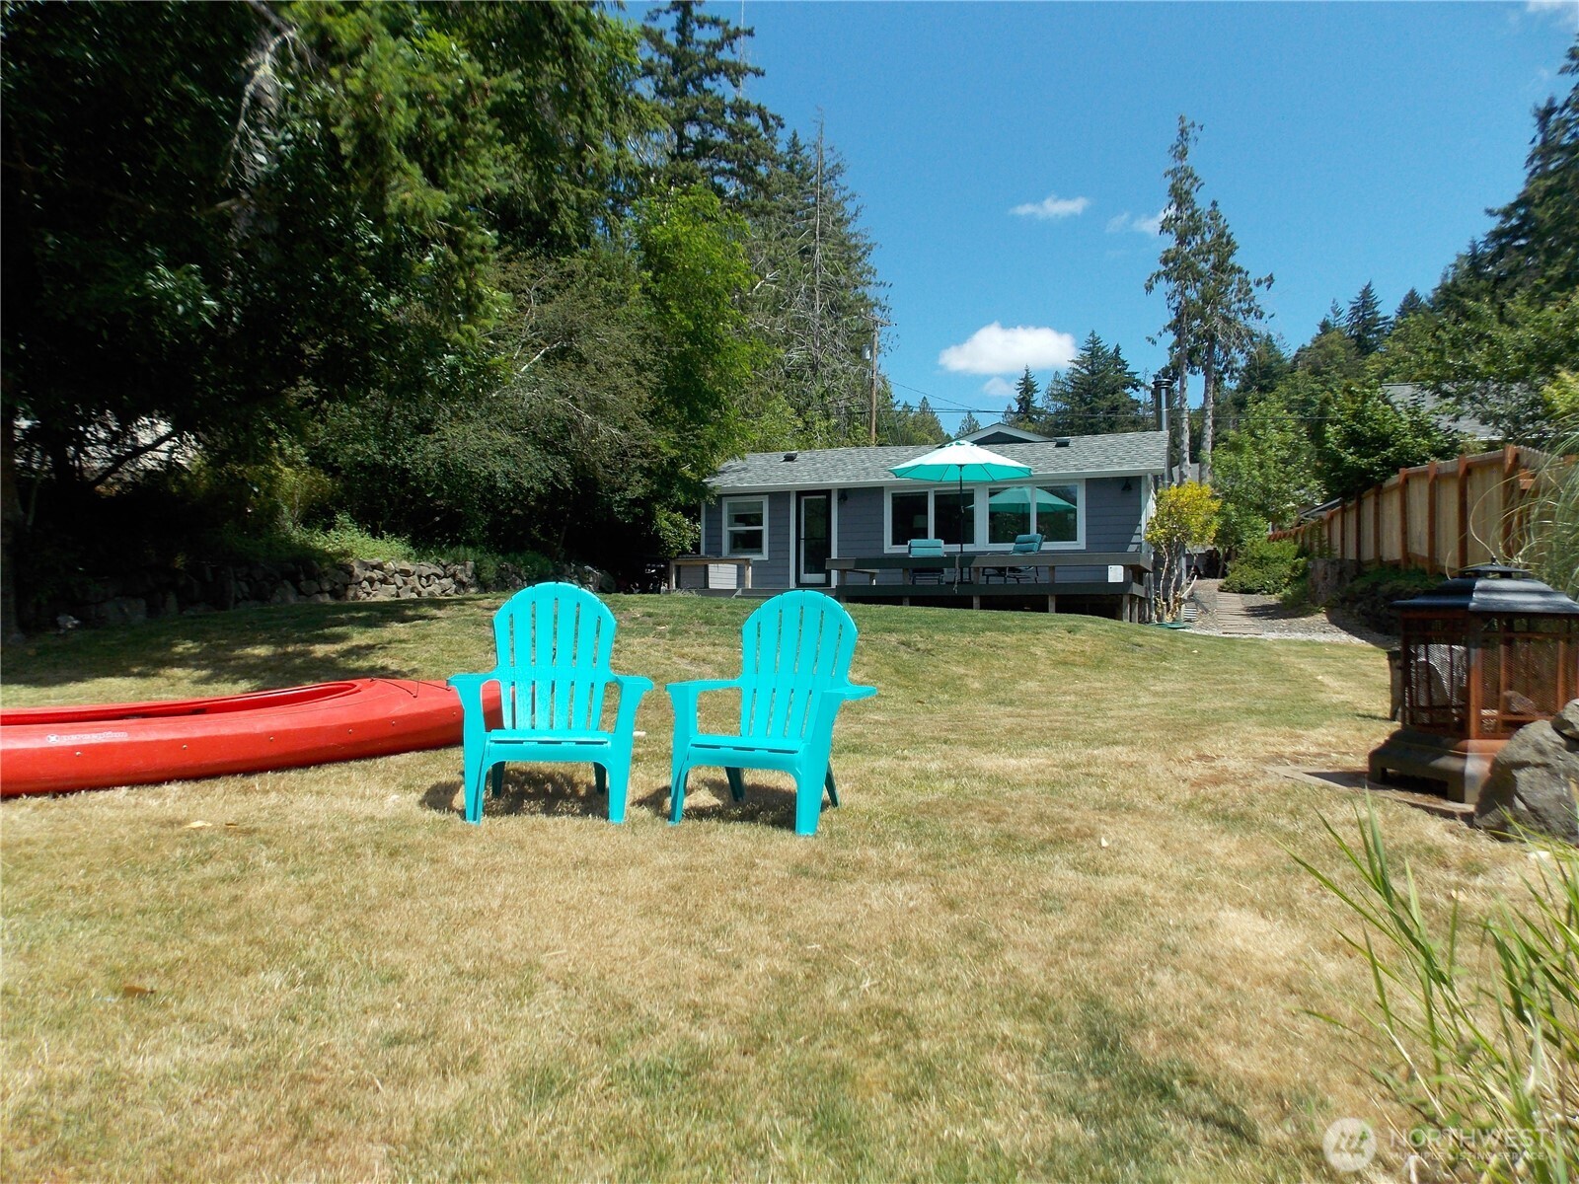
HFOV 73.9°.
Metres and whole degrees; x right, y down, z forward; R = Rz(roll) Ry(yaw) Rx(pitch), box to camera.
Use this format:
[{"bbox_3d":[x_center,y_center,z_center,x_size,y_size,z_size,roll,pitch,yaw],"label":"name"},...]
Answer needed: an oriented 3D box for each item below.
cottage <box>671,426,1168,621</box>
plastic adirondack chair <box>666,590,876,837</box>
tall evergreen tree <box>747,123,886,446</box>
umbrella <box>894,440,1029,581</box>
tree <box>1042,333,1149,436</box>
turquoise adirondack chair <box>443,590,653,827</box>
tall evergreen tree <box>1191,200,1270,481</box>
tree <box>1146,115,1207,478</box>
[{"bbox_3d":[3.180,-1.666,23.100,9.900,4.600,9.800,0,-1,20],"label":"cottage"},{"bbox_3d":[-0.070,0.429,4.190,0.780,0.890,0.790,1,-1,18],"label":"plastic adirondack chair"},{"bbox_3d":[1.293,-11.947,50.000,6.600,20.961,6.600,0,-1,0],"label":"tall evergreen tree"},{"bbox_3d":[3.083,-1.446,18.800,2.600,2.570,2.600,0,-1,20],"label":"umbrella"},{"bbox_3d":[20.995,-9.642,72.000,7.400,16.356,7.400,0,-1,0],"label":"tree"},{"bbox_3d":[-0.948,0.404,4.200,0.780,0.890,0.790,1,-1,-10],"label":"turquoise adirondack chair"},{"bbox_3d":[19.336,-8.838,46.000,3.600,16.668,3.600,0,-1,0],"label":"tall evergreen tree"},{"bbox_3d":[17.010,-10.707,46.000,2.900,20.394,2.900,0,-1,0],"label":"tree"}]

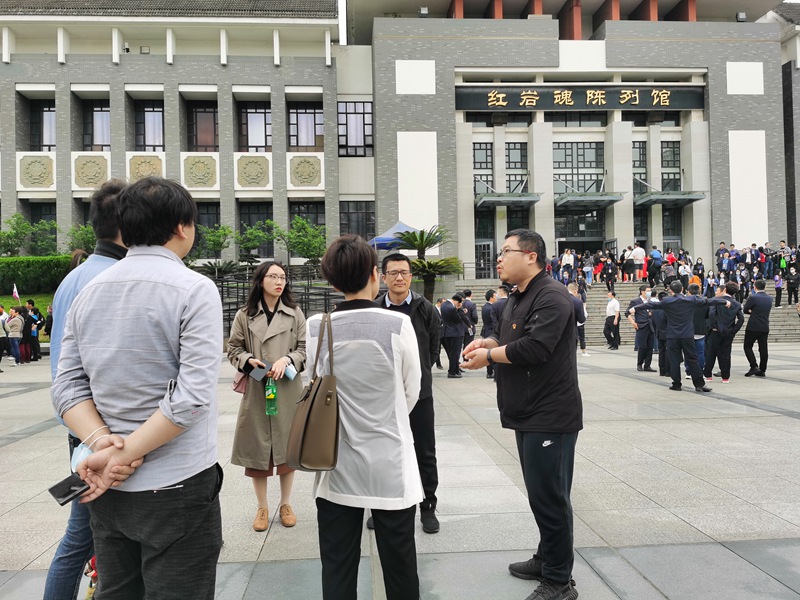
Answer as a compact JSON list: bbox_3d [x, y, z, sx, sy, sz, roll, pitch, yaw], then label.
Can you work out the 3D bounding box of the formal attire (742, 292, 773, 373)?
[{"bbox_3d":[6.590,0.609,11.528,0.480,1.569,0.380,-1,-1,5],"label":"formal attire"}]

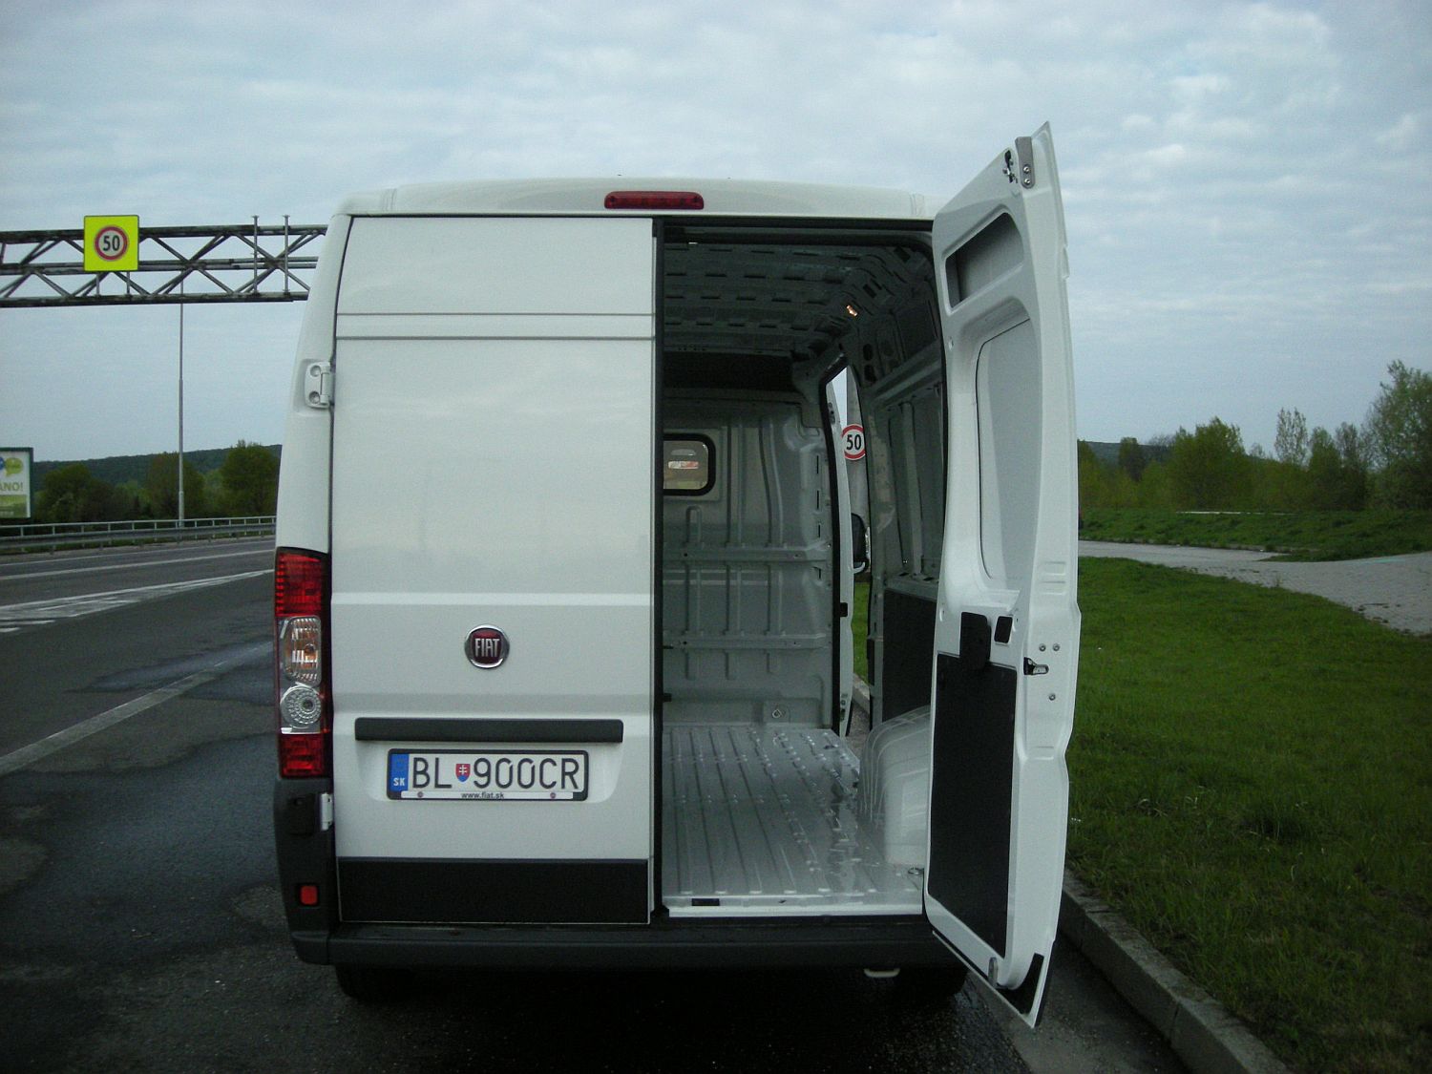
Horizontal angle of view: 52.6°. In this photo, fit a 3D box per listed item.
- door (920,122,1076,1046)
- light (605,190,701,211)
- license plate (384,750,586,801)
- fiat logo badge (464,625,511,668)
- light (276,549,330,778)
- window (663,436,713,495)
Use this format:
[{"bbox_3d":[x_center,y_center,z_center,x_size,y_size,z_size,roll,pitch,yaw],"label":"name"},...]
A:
[{"bbox_3d":[0.655,0.083,3.440,0.140,1.890,0.845,0,1,-5],"label":"door"},{"bbox_3d":[-0.167,-0.912,3.920,0.265,0.056,0.060,0,1,-2],"label":"light"},{"bbox_3d":[-0.609,0.635,3.865,0.535,0.137,0.020,0,1,-2],"label":"license plate"},{"bbox_3d":[-0.610,0.294,3.865,0.120,0.120,0.018,0,1,-2],"label":"fiat logo badge"},{"bbox_3d":[-1.115,0.343,3.935,0.160,0.620,0.150,0,1,-2],"label":"light"},{"bbox_3d":[-0.274,-0.340,6.880,0.530,0.290,0.035,0,1,-2],"label":"window"}]

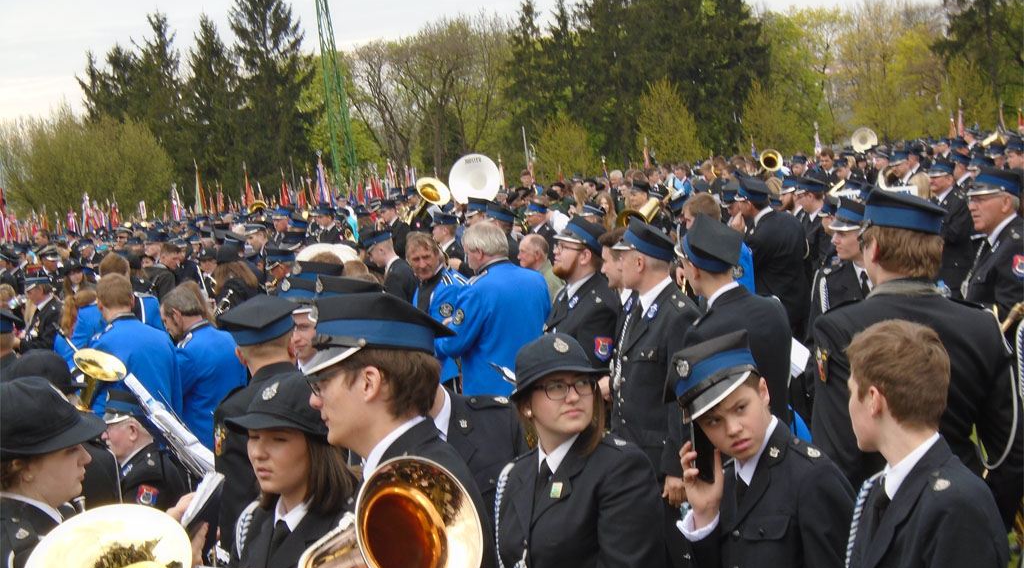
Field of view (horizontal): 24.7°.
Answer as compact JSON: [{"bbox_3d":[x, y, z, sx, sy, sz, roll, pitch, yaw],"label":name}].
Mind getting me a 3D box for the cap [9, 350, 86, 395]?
[{"bbox_3d":[-1.423,0.275,7.100,0.255,0.142,0.225,-6,3,6],"label":"cap"}]

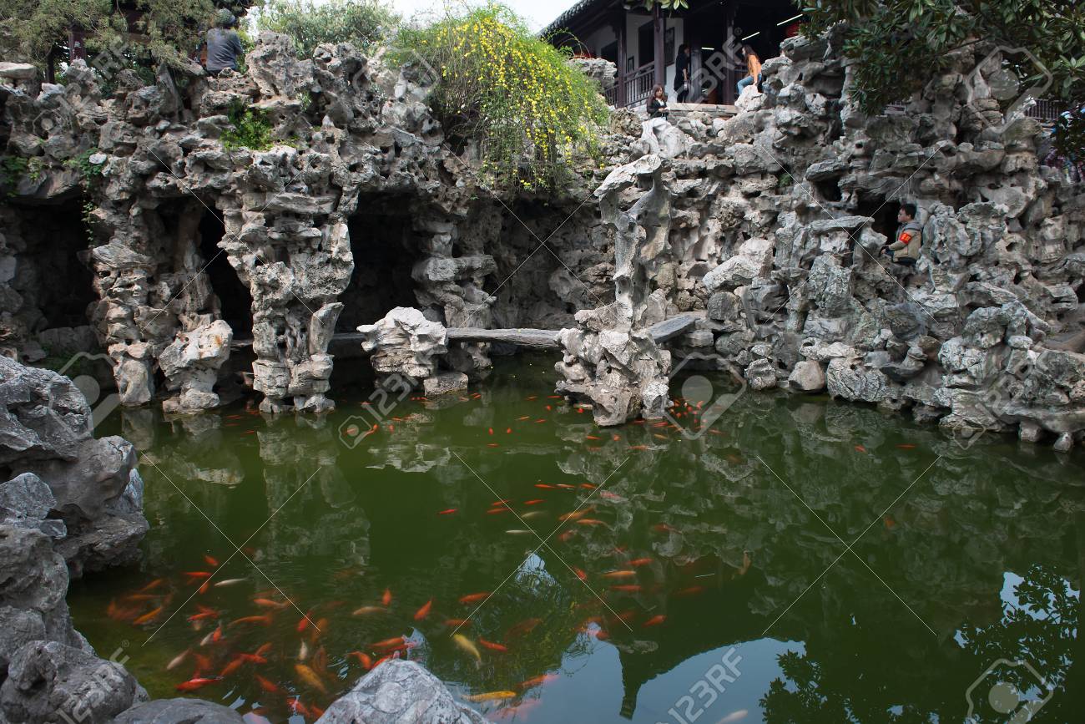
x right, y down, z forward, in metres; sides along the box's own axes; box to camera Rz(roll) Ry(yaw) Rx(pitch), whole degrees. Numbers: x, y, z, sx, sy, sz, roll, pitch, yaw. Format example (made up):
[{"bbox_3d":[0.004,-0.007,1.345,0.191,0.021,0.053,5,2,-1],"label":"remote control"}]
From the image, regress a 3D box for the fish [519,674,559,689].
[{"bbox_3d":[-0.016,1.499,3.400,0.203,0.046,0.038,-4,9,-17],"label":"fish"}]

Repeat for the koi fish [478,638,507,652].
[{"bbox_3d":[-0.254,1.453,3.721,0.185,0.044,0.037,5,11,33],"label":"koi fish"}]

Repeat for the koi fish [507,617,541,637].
[{"bbox_3d":[-0.106,1.588,4.295,0.058,0.070,0.255,8,13,44],"label":"koi fish"}]

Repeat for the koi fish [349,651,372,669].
[{"bbox_3d":[-0.988,1.614,3.888,0.070,0.055,0.180,-9,12,-40],"label":"koi fish"}]

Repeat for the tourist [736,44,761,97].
[{"bbox_3d":[4.812,-6.760,16.900,0.580,1.200,0.450,-2,10,-5],"label":"tourist"}]

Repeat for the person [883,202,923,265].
[{"bbox_3d":[5.158,-1.675,10.391,0.680,1.200,0.520,-3,9,-11],"label":"person"}]

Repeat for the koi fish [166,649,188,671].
[{"bbox_3d":[-2.006,1.638,3.994,0.045,0.052,0.175,0,10,9],"label":"koi fish"}]

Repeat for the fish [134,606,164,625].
[{"bbox_3d":[-2.511,1.613,4.612,0.065,0.075,0.230,3,9,22],"label":"fish"}]

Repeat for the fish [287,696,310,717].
[{"bbox_3d":[-1.170,1.656,3.474,0.207,0.050,0.045,7,13,41],"label":"fish"}]

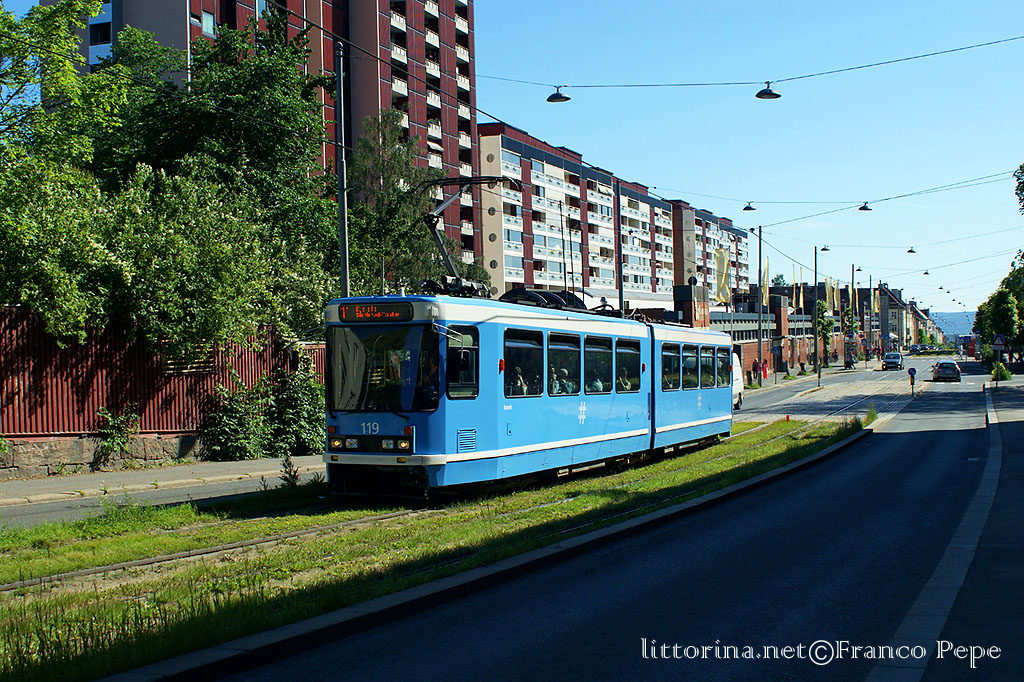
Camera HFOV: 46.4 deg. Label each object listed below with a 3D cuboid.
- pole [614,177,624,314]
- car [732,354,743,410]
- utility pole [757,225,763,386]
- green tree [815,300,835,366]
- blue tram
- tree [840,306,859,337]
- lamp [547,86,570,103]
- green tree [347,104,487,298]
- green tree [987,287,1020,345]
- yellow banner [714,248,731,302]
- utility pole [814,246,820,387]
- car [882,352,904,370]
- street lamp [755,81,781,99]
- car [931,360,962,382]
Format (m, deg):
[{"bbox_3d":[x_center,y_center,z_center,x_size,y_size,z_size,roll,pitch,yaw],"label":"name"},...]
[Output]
[{"bbox_3d":[4.771,-1.886,53.000,0.260,10.600,0.260,-1,0,21],"label":"pole"},{"bbox_3d":[9.216,2.035,55.332,2.000,2.450,5.400,-1,0,21],"label":"car"},{"bbox_3d":[16.517,-2.363,79.500,0.250,10.800,0.250,-1,0,21],"label":"utility pole"},{"bbox_3d":[29.773,-0.690,113.510,1.900,6.320,1.900,-1,1,21],"label":"green tree"},{"bbox_3d":[2.115,1.174,28.569,2.500,3.450,22.180,-1,-2,22],"label":"blue tram"},{"bbox_3d":[38.013,-0.825,134.012,1.900,5.980,1.900,-1,1,21],"label":"tree"},{"bbox_3d":[1.121,-5.962,28.800,0.600,0.360,0.600,-1,1,0],"label":"lamp"},{"bbox_3d":[-3.998,-3.412,50.000,6.500,12.600,6.500,-1,0,21],"label":"green tree"},{"bbox_3d":[40.273,-0.953,98.008,3.000,6.710,3.000,-1,1,21],"label":"green tree"},{"bbox_3d":[16.922,-5.346,96.000,1.300,4.400,0.350,-1,1,15],"label":"yellow banner"},{"bbox_3d":[26.518,-2.743,104.000,0.250,11.000,0.250,-1,0,21],"label":"utility pole"},{"bbox_3d":[33.712,1.788,105.493,1.750,1.570,4.200,-1,1,21],"label":"car"},{"bbox_3d":[5.419,-5.328,25.300,0.560,0.380,0.560,-1,0,21],"label":"street lamp"},{"bbox_3d":[30.835,2.105,84.593,1.790,1.460,4.300,-1,1,22],"label":"car"}]

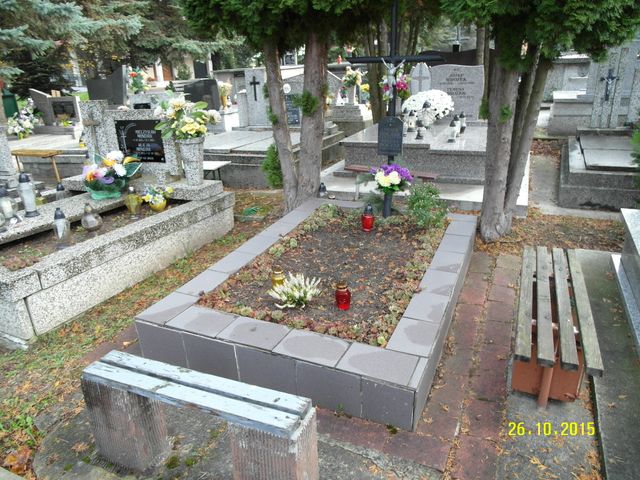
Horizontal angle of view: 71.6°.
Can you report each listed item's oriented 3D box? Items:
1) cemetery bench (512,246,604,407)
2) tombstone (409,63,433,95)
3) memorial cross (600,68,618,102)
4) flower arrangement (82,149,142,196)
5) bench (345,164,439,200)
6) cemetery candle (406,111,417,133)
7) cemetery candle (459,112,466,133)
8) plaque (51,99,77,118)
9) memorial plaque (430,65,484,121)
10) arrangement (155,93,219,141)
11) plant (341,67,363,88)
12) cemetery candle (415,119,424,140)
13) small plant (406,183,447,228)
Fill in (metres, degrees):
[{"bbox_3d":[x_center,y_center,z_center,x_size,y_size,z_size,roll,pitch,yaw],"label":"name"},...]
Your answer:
[{"bbox_3d":[1.060,0.444,2.085,0.273,0.437,1.052,8,24,23],"label":"cemetery bench"},{"bbox_3d":[1.509,-2.239,6.670,0.310,0.800,0.100,8,24,23],"label":"tombstone"},{"bbox_3d":[3.666,-1.969,5.619,0.200,0.400,0.050,8,24,23],"label":"memorial cross"},{"bbox_3d":[-1.828,-0.569,3.917,0.450,0.370,0.390,8,24,23],"label":"flower arrangement"},{"bbox_3d":[0.691,-0.485,4.426,0.965,0.406,0.190,13,27,33],"label":"bench"},{"bbox_3d":[1.187,-1.529,5.730,0.093,0.265,0.093,8,24,23],"label":"cemetery candle"},{"bbox_3d":[1.830,-1.496,5.688,0.083,0.269,0.083,8,24,23],"label":"cemetery candle"},{"bbox_3d":[-4.270,-2.174,7.381,0.450,0.300,0.040,1,22,9],"label":"plaque"},{"bbox_3d":[1.987,-2.165,6.505,0.750,0.770,0.110,8,24,23],"label":"memorial plaque"},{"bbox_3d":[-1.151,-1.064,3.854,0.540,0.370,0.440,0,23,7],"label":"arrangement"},{"bbox_3d":[0.535,-2.598,7.086,0.340,0.330,0.300,8,24,23],"label":"plant"},{"bbox_3d":[1.173,-1.298,5.210,0.088,0.233,0.088,8,24,23],"label":"cemetery candle"},{"bbox_3d":[0.876,-0.301,3.621,0.310,0.340,0.300,8,24,23],"label":"small plant"}]

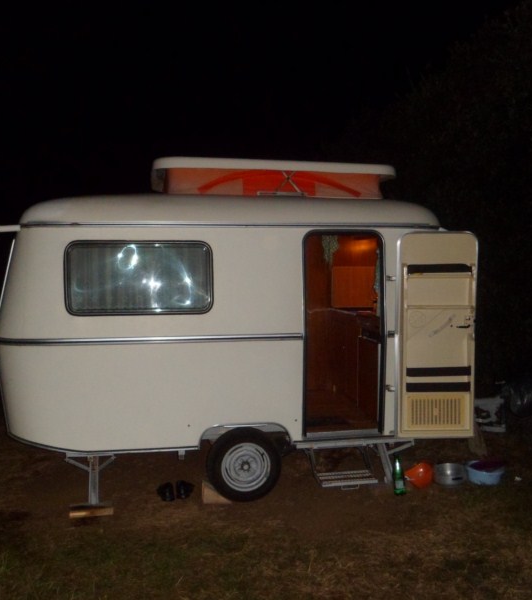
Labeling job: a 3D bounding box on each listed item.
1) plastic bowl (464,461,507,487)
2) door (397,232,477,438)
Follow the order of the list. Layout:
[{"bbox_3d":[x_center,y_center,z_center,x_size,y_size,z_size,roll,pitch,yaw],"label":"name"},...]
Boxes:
[{"bbox_3d":[1.797,1.413,4.901,0.310,0.135,0.310,0,4,0],"label":"plastic bowl"},{"bbox_3d":[1.299,0.268,4.593,0.610,1.560,0.100,0,4,-3],"label":"door"}]

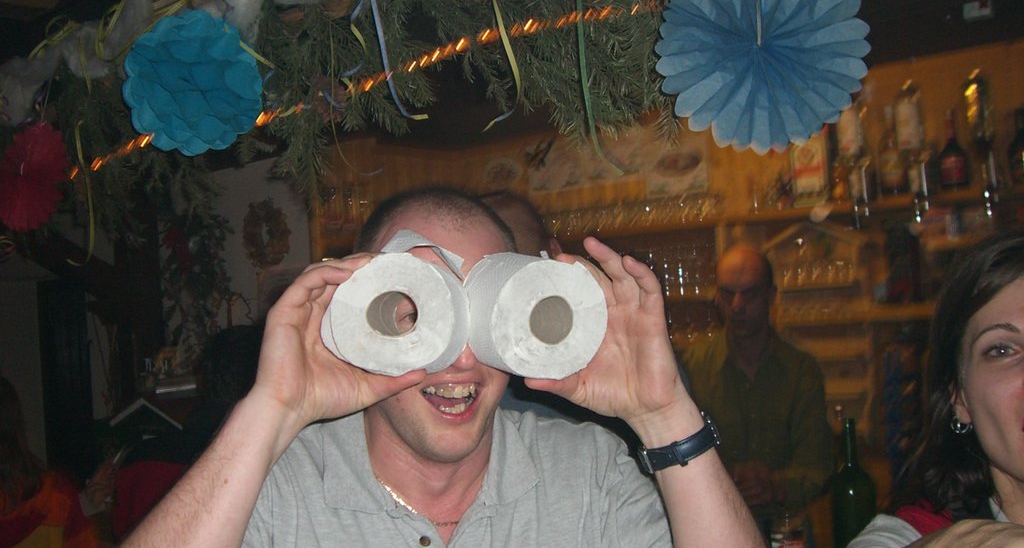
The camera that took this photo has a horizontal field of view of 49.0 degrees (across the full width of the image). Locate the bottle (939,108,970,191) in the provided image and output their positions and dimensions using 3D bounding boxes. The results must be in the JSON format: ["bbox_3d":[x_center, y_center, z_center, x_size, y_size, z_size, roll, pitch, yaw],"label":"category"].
[{"bbox_3d":[1.355,-0.384,3.450,0.090,0.250,0.090,-5,-4,30],"label":"bottle"}]

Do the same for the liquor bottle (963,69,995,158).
[{"bbox_3d":[1.369,-0.471,3.300,0.082,0.265,0.082,-5,-4,30],"label":"liquor bottle"}]

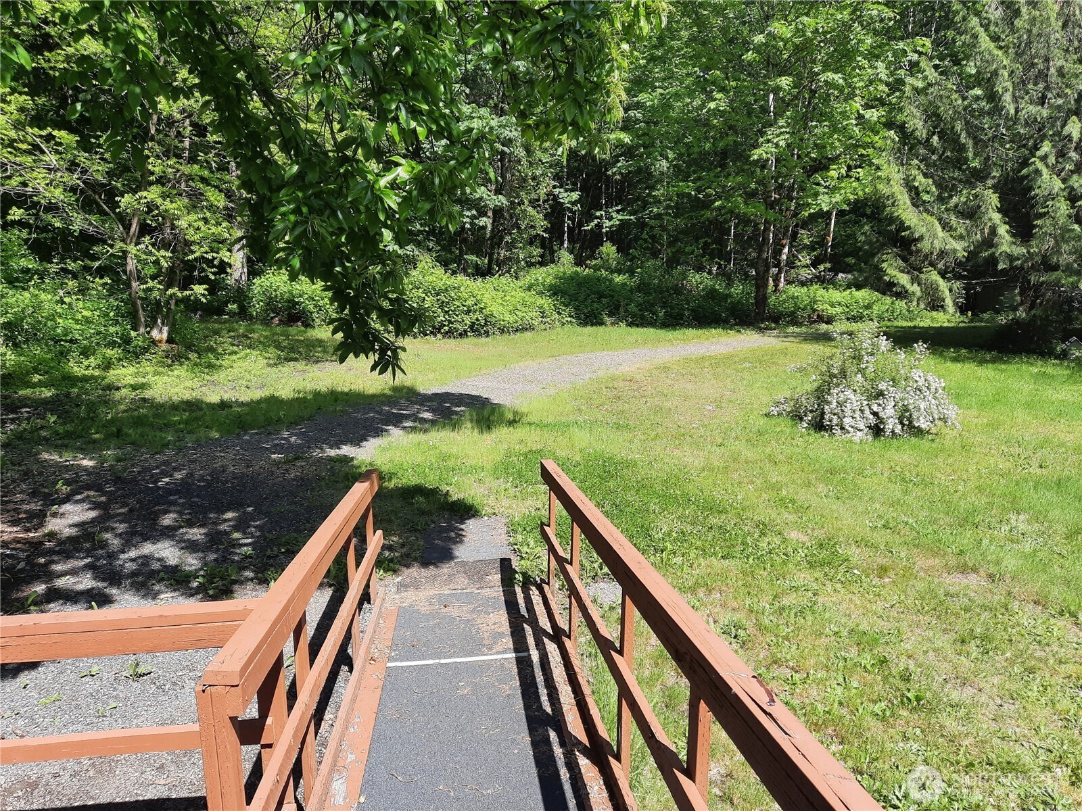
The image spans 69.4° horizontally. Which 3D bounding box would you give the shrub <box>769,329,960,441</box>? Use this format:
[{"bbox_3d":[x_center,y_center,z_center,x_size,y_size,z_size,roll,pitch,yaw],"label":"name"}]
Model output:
[{"bbox_3d":[4.660,-0.410,11.400,2.600,1.320,2.300,5,14,22],"label":"shrub"}]

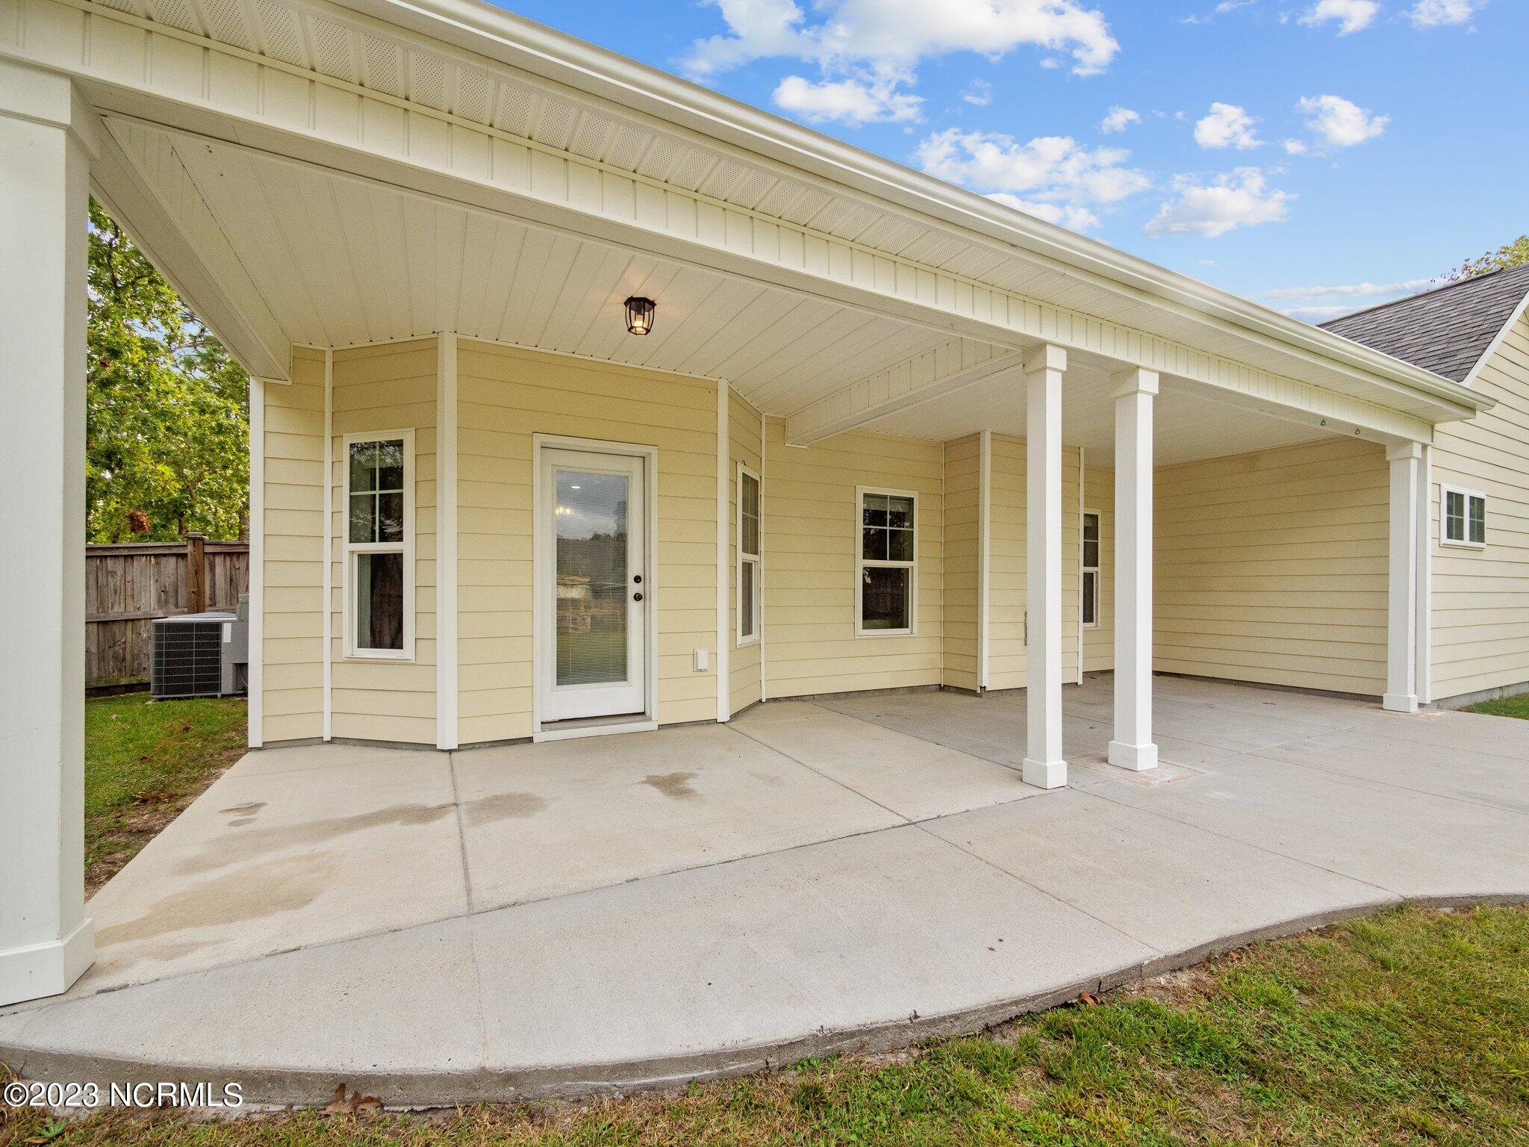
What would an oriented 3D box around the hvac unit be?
[{"bbox_3d":[-6.360,0.912,7.152,0.820,0.860,0.820,1,-1,-27],"label":"hvac unit"}]

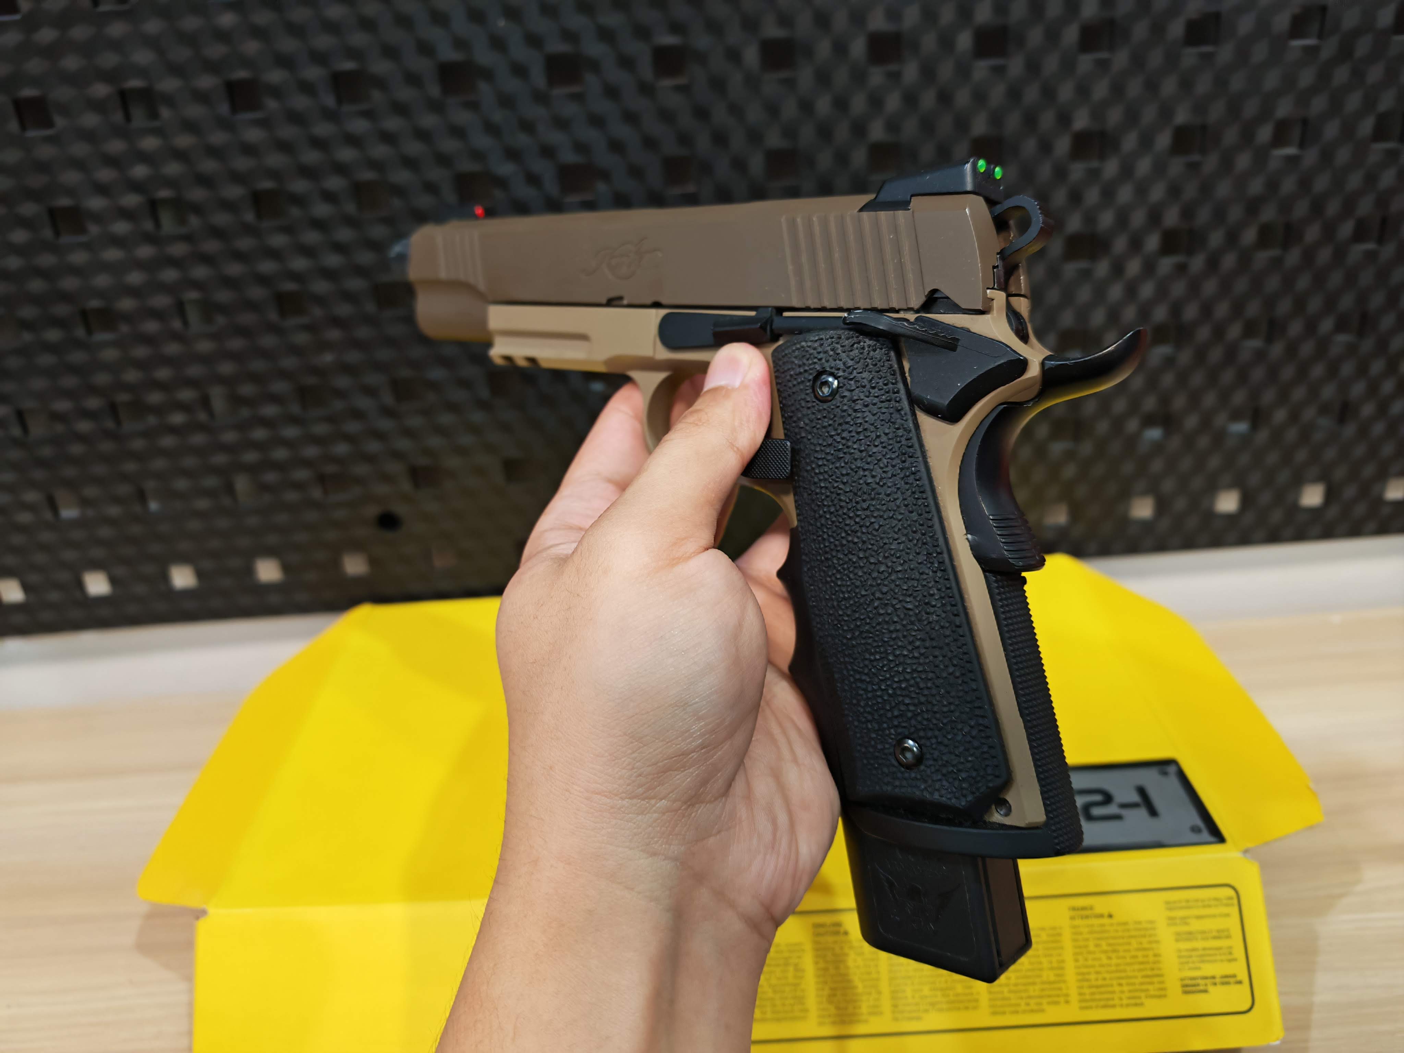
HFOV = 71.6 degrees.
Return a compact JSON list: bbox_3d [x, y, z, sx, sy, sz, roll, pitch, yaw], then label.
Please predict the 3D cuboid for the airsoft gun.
[{"bbox_3d":[-0.003,0.000,0.259,0.217,0.172,0.035,11,15,38],"label":"airsoft gun"}]

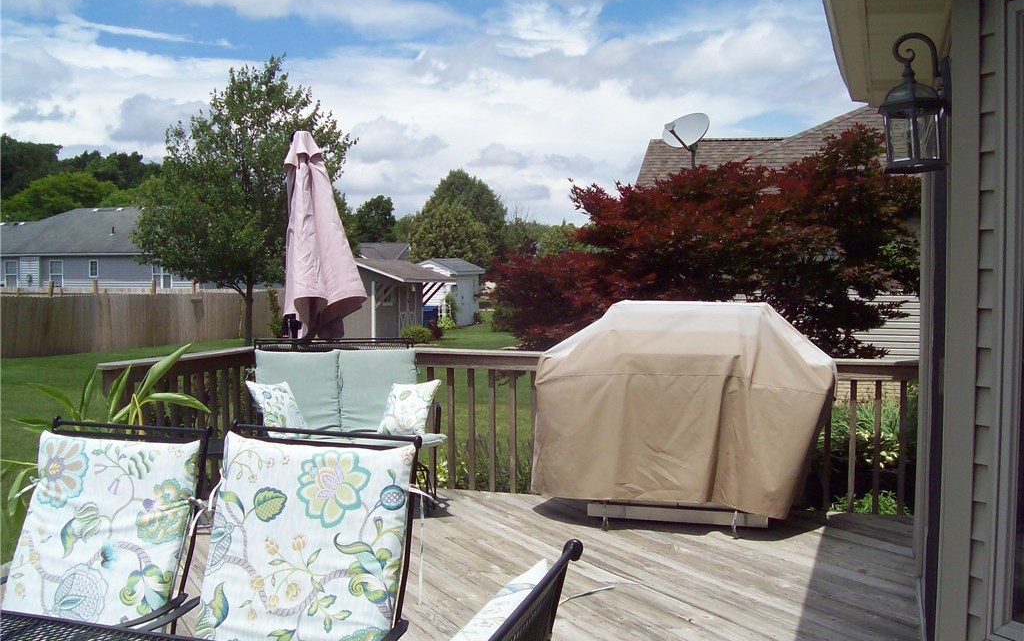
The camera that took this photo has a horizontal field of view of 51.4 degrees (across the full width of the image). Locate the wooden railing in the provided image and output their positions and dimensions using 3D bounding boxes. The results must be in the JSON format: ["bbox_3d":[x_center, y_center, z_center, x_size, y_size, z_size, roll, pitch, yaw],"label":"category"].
[{"bbox_3d":[0.016,0.690,6.061,4.450,0.940,1.550,1,3,16],"label":"wooden railing"}]

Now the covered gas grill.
[{"bbox_3d":[1.021,0.527,6.119,1.700,1.240,0.680,1,3,16],"label":"covered gas grill"}]

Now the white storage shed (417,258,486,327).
[{"bbox_3d":[-2.650,-1.138,42.200,2.300,2.620,3.000,1,3,18],"label":"white storage shed"}]

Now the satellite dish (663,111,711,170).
[{"bbox_3d":[2.803,-2.867,17.000,0.800,0.950,0.700,2,4,37],"label":"satellite dish"}]

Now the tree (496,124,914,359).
[{"bbox_3d":[2.175,-0.031,11.000,4.600,4.000,4.200,1,3,16],"label":"tree"}]

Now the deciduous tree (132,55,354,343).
[{"bbox_3d":[-7.063,-3.078,28.000,5.900,7.800,5.700,0,3,0],"label":"deciduous tree"}]

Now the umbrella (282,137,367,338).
[{"bbox_3d":[-1.242,-0.072,7.067,0.550,2.346,0.480,1,3,16],"label":"umbrella"}]

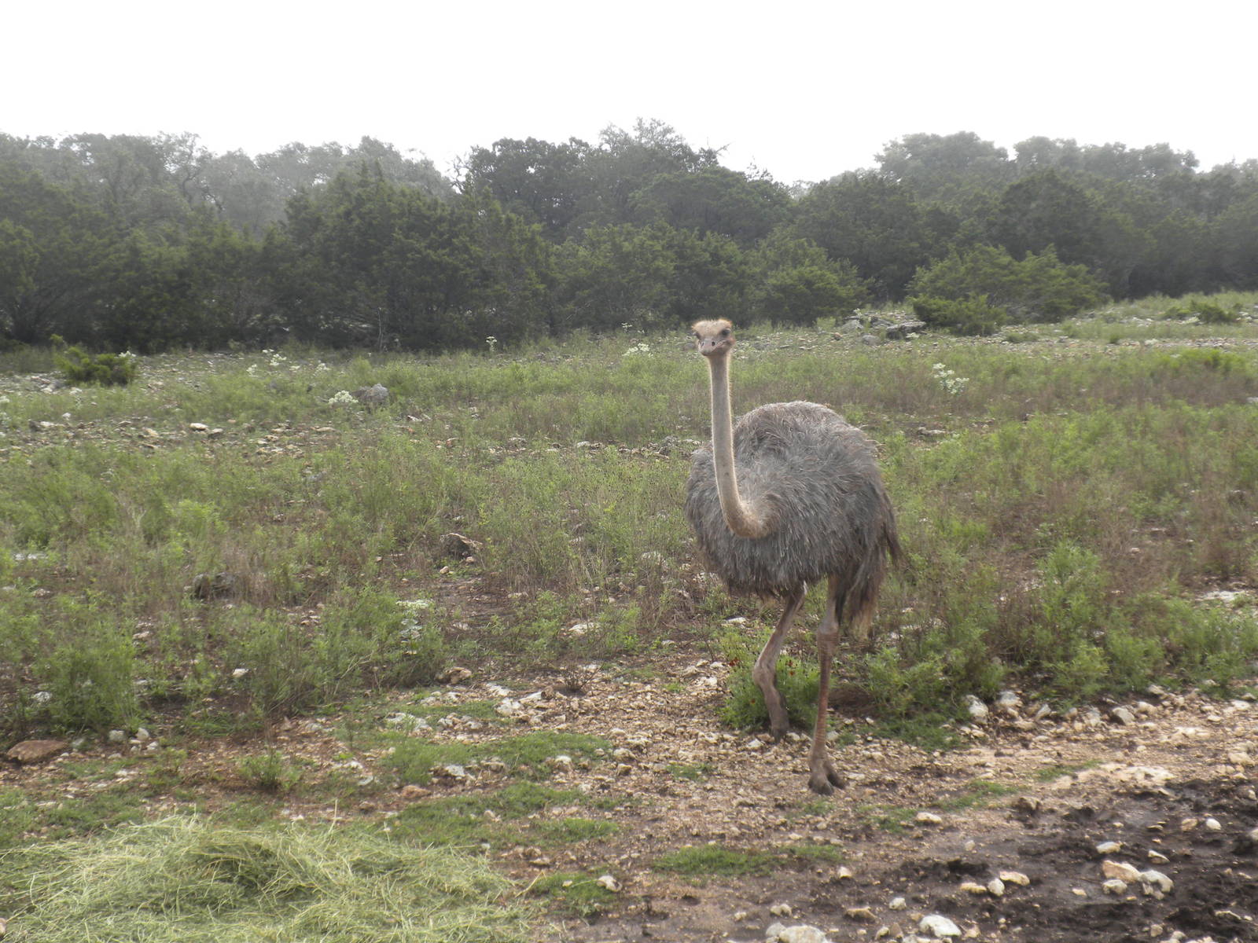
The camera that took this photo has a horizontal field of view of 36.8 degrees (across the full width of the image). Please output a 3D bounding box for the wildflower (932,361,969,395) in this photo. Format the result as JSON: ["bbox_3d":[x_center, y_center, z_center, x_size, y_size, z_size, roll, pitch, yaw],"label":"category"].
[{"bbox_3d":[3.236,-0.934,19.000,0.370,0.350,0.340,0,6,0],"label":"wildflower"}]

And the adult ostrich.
[{"bbox_3d":[0.545,0.293,6.750,0.640,1.700,1.120,3,7,28],"label":"adult ostrich"}]

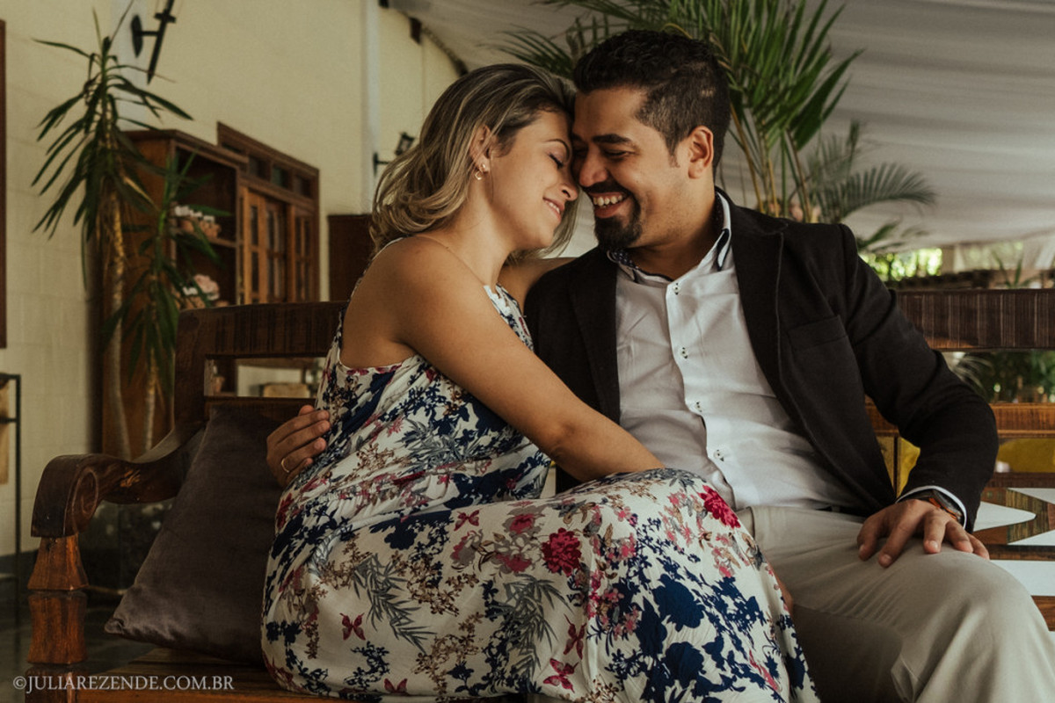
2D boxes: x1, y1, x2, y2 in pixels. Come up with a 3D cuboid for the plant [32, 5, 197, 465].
[{"bbox_3d":[-1.450,-0.200,3.700,0.660,2.100,0.640,0,-1,0],"label":"plant"}]

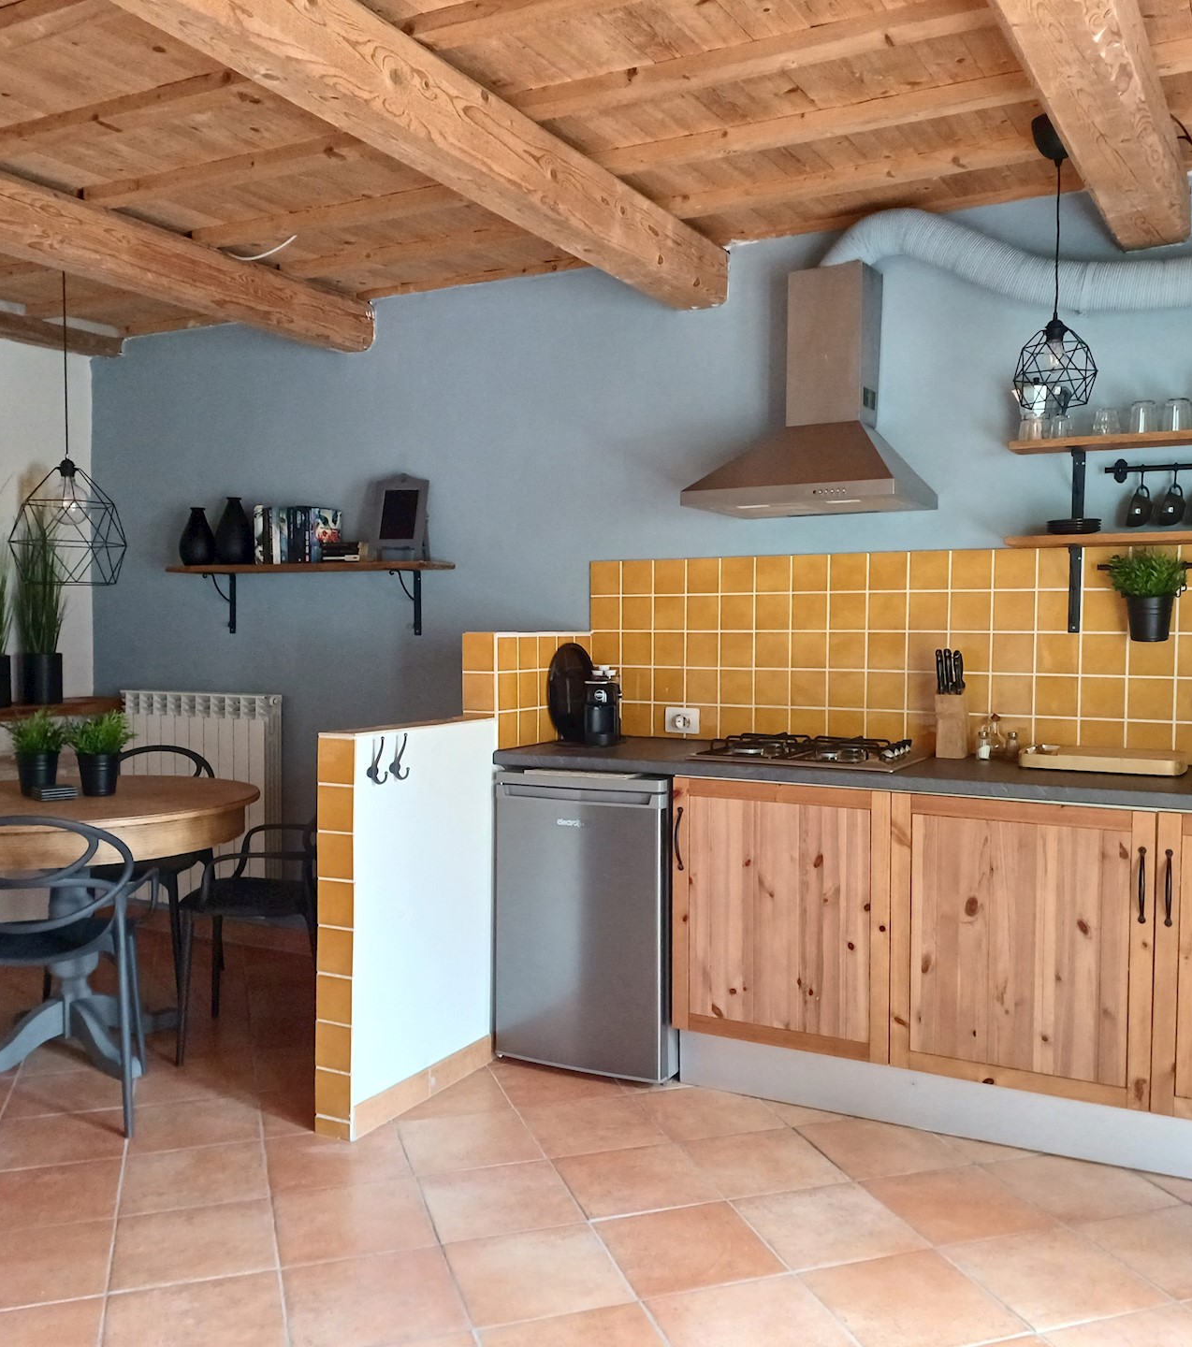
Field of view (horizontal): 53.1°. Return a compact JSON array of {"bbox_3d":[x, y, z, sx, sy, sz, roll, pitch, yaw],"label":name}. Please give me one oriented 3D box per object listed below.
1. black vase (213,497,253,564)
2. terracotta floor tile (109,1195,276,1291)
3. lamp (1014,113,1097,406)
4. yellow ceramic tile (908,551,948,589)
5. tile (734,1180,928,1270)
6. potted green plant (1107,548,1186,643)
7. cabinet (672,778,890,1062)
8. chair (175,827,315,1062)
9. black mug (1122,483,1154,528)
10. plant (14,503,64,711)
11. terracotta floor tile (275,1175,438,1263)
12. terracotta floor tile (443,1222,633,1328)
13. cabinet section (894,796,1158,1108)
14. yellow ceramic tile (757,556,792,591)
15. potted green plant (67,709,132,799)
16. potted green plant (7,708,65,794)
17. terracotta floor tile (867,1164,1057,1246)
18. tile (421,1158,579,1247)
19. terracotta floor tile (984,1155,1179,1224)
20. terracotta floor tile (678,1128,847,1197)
[{"bbox_3d":[-1.423,-0.558,4.689,0.148,0.266,0.148,1,2,28],"label":"black vase"},{"bbox_3d":[-0.836,1.191,2.488,0.320,0.010,0.320,0,2,-18],"label":"terracotta floor tile"},{"bbox_3d":[1.142,-1.009,2.953,0.200,0.697,0.200,1,2,28],"label":"lamp"},{"bbox_3d":[0.993,-0.307,3.559,0.117,0.117,0.009,1,2,28],"label":"yellow ceramic tile"},{"bbox_3d":[0.497,1.188,2.565,0.316,0.010,0.316,0,2,-18],"label":"tile"},{"bbox_3d":[1.449,-0.205,3.140,0.190,0.250,0.190,1,2,28],"label":"potted green plant"},{"bbox_3d":[0.609,0.632,3.400,0.600,0.698,0.560,1,2,28],"label":"cabinet"},{"bbox_3d":[-1.008,0.731,3.738,0.510,0.830,0.560,0,2,-5],"label":"chair"},{"bbox_3d":[1.477,-0.448,3.229,0.056,0.113,0.090,19,10,26],"label":"black mug"},{"bbox_3d":[-2.242,-0.313,4.808,0.190,0.870,0.190,1,2,27],"label":"plant"},{"bbox_3d":[-0.522,1.175,2.559,0.317,0.010,0.315,0,2,-18],"label":"terracotta floor tile"},{"bbox_3d":[-0.116,1.191,2.364,0.316,0.010,0.316,0,2,-18],"label":"terracotta floor tile"},{"bbox_3d":[1.138,0.645,3.118,0.603,0.698,0.550,1,3,27],"label":"cabinet section"},{"bbox_3d":[0.558,-0.310,3.727,0.114,0.114,0.010,1,2,28],"label":"yellow ceramic tile"},{"bbox_3d":[-1.504,0.241,3.620,0.177,0.253,0.177,0,2,-23],"label":"potted green plant"},{"bbox_3d":[-1.703,0.241,3.637,0.163,0.256,0.163,-1,2,-25],"label":"potted green plant"},{"bbox_3d":[0.799,1.180,2.648,0.315,0.010,0.315,0,2,-18],"label":"terracotta floor tile"},{"bbox_3d":[-0.219,1.182,2.676,0.317,0.010,0.317,0,2,-18],"label":"tile"},{"bbox_3d":[1.109,1.179,2.754,0.317,0.010,0.315,0,2,-18],"label":"terracotta floor tile"},{"bbox_3d":[0.399,1.177,2.867,0.316,0.010,0.316,0,2,-18],"label":"terracotta floor tile"}]

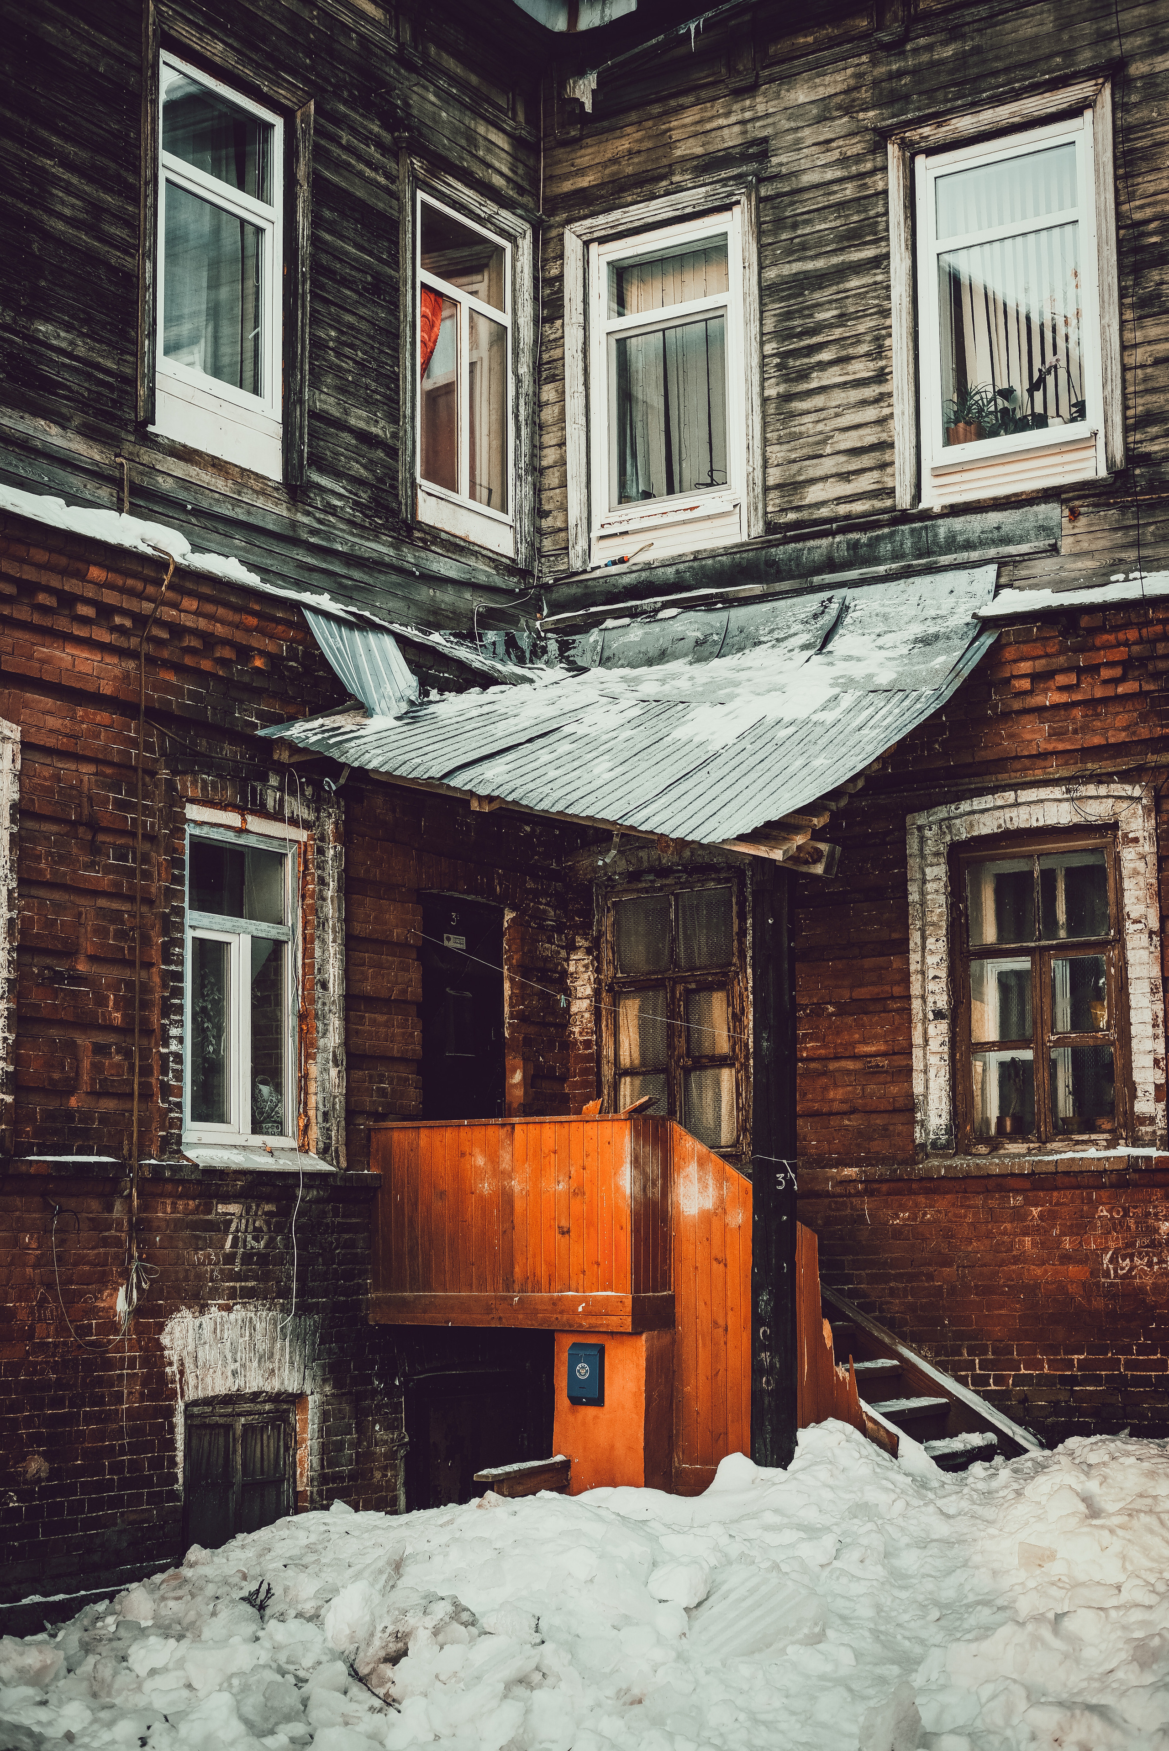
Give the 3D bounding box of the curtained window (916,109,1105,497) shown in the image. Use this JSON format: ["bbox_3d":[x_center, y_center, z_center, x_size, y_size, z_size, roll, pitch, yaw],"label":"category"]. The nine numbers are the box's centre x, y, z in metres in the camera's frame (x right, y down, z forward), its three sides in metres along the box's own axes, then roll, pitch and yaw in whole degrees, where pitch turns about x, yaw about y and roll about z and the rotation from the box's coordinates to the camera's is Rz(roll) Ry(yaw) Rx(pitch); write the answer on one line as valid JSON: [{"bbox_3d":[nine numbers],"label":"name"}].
[{"bbox_3d":[2.432,-3.214,14.708,1.075,2.122,0.100,-6,-10,32],"label":"curtained window"}]

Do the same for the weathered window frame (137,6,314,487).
[{"bbox_3d":[-1.955,-3.313,13.823,0.150,2.223,1.389,-6,-10,32],"label":"weathered window frame"}]

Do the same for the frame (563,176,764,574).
[{"bbox_3d":[0.507,-3.039,15.900,1.392,2.261,0.150,-6,-10,32],"label":"frame"}]

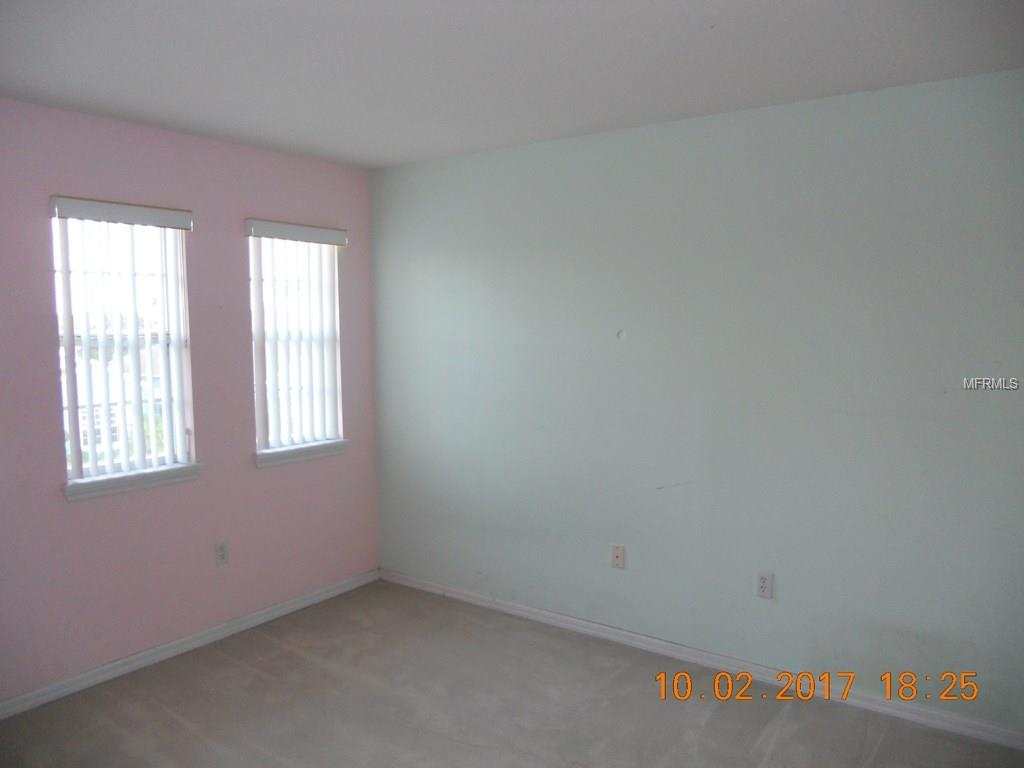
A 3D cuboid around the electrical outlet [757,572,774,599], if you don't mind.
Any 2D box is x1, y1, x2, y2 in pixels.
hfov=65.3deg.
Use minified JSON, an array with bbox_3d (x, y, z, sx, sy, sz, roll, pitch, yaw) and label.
[{"bbox_3d":[1.094,0.873,3.451,0.071,0.114,0.012,3,6,36],"label":"electrical outlet"}]

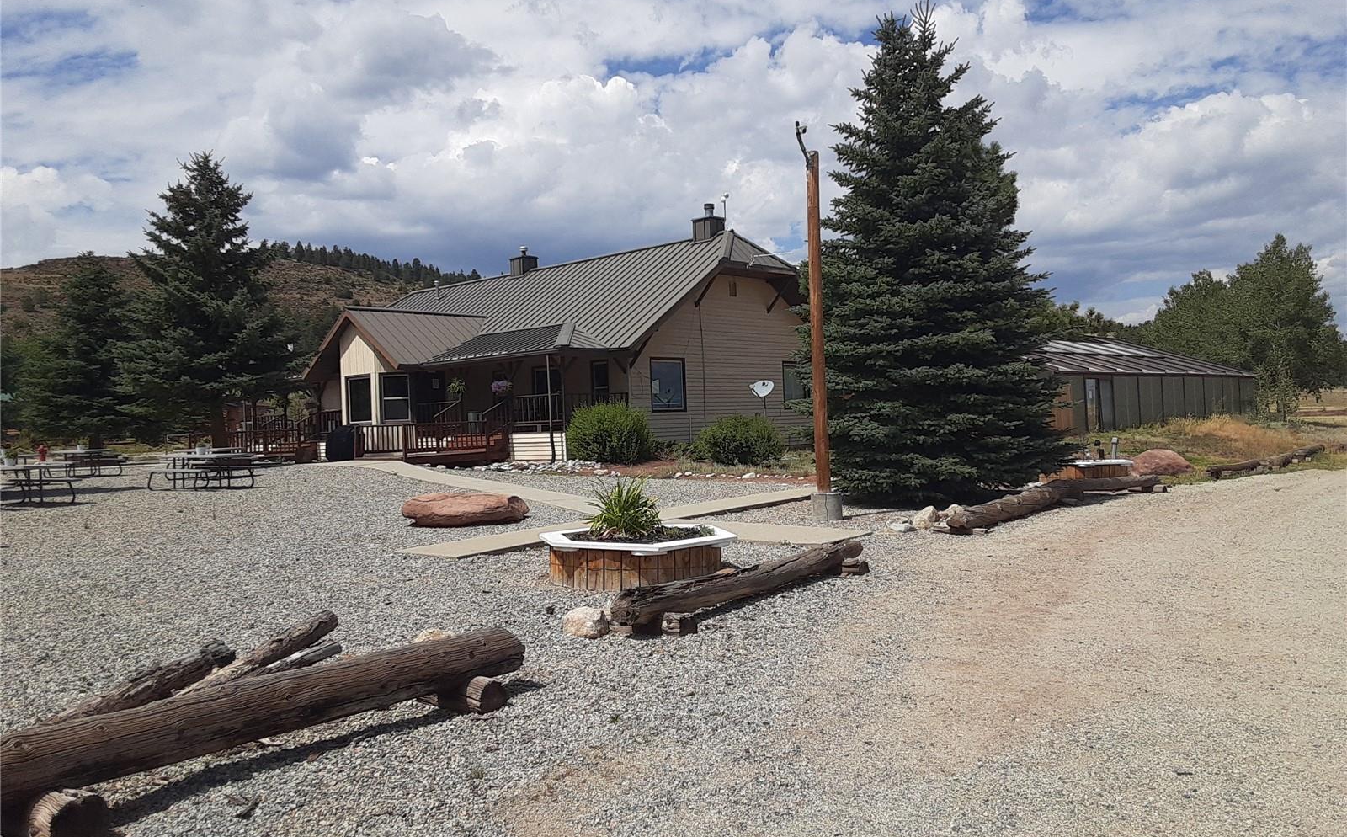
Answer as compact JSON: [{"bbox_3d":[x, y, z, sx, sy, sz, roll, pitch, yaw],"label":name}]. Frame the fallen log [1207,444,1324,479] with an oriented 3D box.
[{"bbox_3d":[11.500,0.738,20.100,6.300,0.320,0.350,-2,0,-44],"label":"fallen log"}]

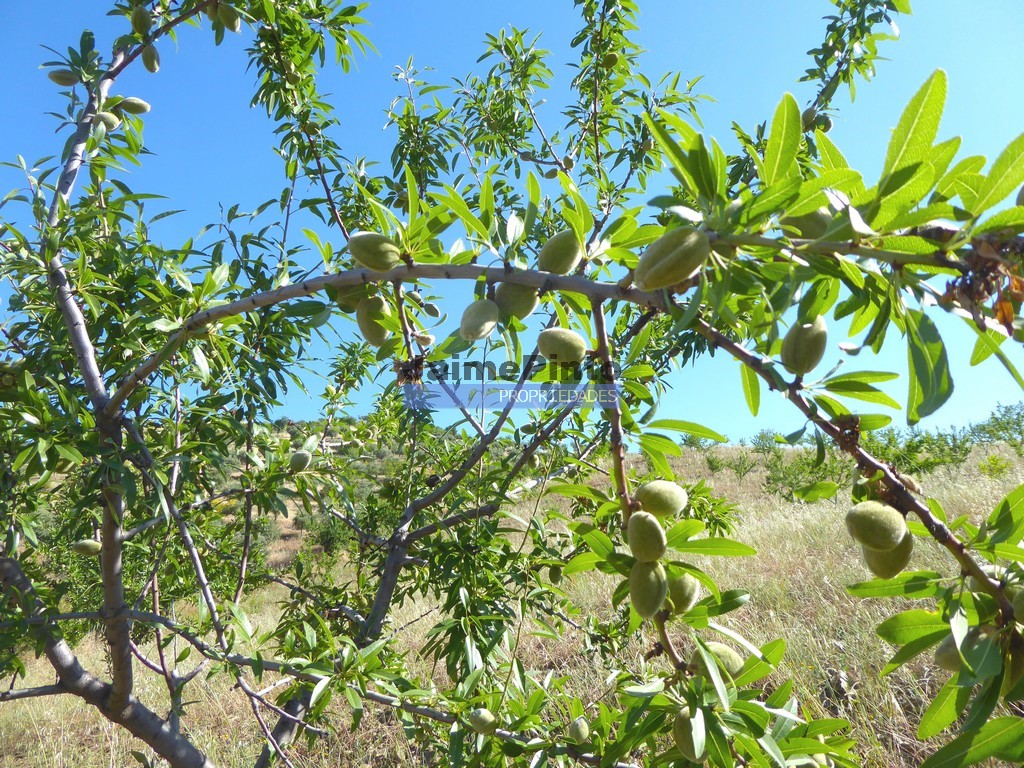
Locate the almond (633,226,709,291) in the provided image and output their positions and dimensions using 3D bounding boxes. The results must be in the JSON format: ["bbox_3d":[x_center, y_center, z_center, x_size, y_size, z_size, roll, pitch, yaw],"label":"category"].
[{"bbox_3d":[0.072,-0.057,0.335,0.040,0.022,0.026,-38,0,15],"label":"almond"}]

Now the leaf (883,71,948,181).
[{"bbox_3d":[0.182,-0.112,0.340,0.020,0.070,0.006,12,26,-9],"label":"leaf"}]

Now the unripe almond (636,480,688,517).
[{"bbox_3d":[0.108,0.082,0.530,0.037,0.026,0.023,2,-8,12],"label":"unripe almond"}]

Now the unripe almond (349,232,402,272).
[{"bbox_3d":[-0.103,-0.100,0.560,0.041,0.026,0.026,19,6,-13],"label":"unripe almond"}]

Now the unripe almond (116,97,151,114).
[{"bbox_3d":[-0.486,-0.358,0.950,0.041,0.022,0.022,10,0,-12],"label":"unripe almond"}]

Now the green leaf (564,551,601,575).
[{"bbox_3d":[0.055,0.133,0.550,0.042,0.018,0.006,-17,-48,1],"label":"green leaf"}]

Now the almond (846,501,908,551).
[{"bbox_3d":[0.237,0.092,0.480,0.040,0.030,0.028,15,0,-6],"label":"almond"}]

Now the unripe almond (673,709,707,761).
[{"bbox_3d":[0.128,0.254,0.535,0.025,0.038,0.026,-13,-9,-1],"label":"unripe almond"}]

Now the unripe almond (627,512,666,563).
[{"bbox_3d":[0.101,0.115,0.555,0.028,0.040,0.027,-7,-3,0],"label":"unripe almond"}]

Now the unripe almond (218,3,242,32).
[{"bbox_3d":[-0.366,-0.475,0.960,0.023,0.041,0.021,-37,-3,-6],"label":"unripe almond"}]

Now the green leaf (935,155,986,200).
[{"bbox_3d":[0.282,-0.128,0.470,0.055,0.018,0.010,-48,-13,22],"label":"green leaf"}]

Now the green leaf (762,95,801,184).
[{"bbox_3d":[0.152,-0.138,0.420,0.021,0.058,0.006,11,-6,6],"label":"green leaf"}]

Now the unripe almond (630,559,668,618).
[{"bbox_3d":[0.101,0.153,0.550,0.028,0.042,0.027,-2,-16,10],"label":"unripe almond"}]

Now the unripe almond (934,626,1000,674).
[{"bbox_3d":[0.296,0.171,0.480,0.041,0.028,0.027,-16,-25,14],"label":"unripe almond"}]

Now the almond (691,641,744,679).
[{"bbox_3d":[0.153,0.206,0.550,0.041,0.028,0.027,15,-16,8],"label":"almond"}]

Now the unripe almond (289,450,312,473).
[{"bbox_3d":[-0.269,0.099,0.940,0.025,0.035,0.023,36,6,-10],"label":"unripe almond"}]

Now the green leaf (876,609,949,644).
[{"bbox_3d":[0.257,0.156,0.475,0.056,0.021,0.007,-7,-22,-18],"label":"green leaf"}]

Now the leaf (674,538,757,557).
[{"bbox_3d":[0.144,0.117,0.530,0.060,0.018,0.005,-1,-50,15],"label":"leaf"}]

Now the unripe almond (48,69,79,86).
[{"bbox_3d":[-0.576,-0.394,0.950,0.038,0.021,0.025,1,19,-32],"label":"unripe almond"}]

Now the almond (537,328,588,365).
[{"bbox_3d":[0.039,-0.029,0.570,0.041,0.028,0.027,16,0,0],"label":"almond"}]

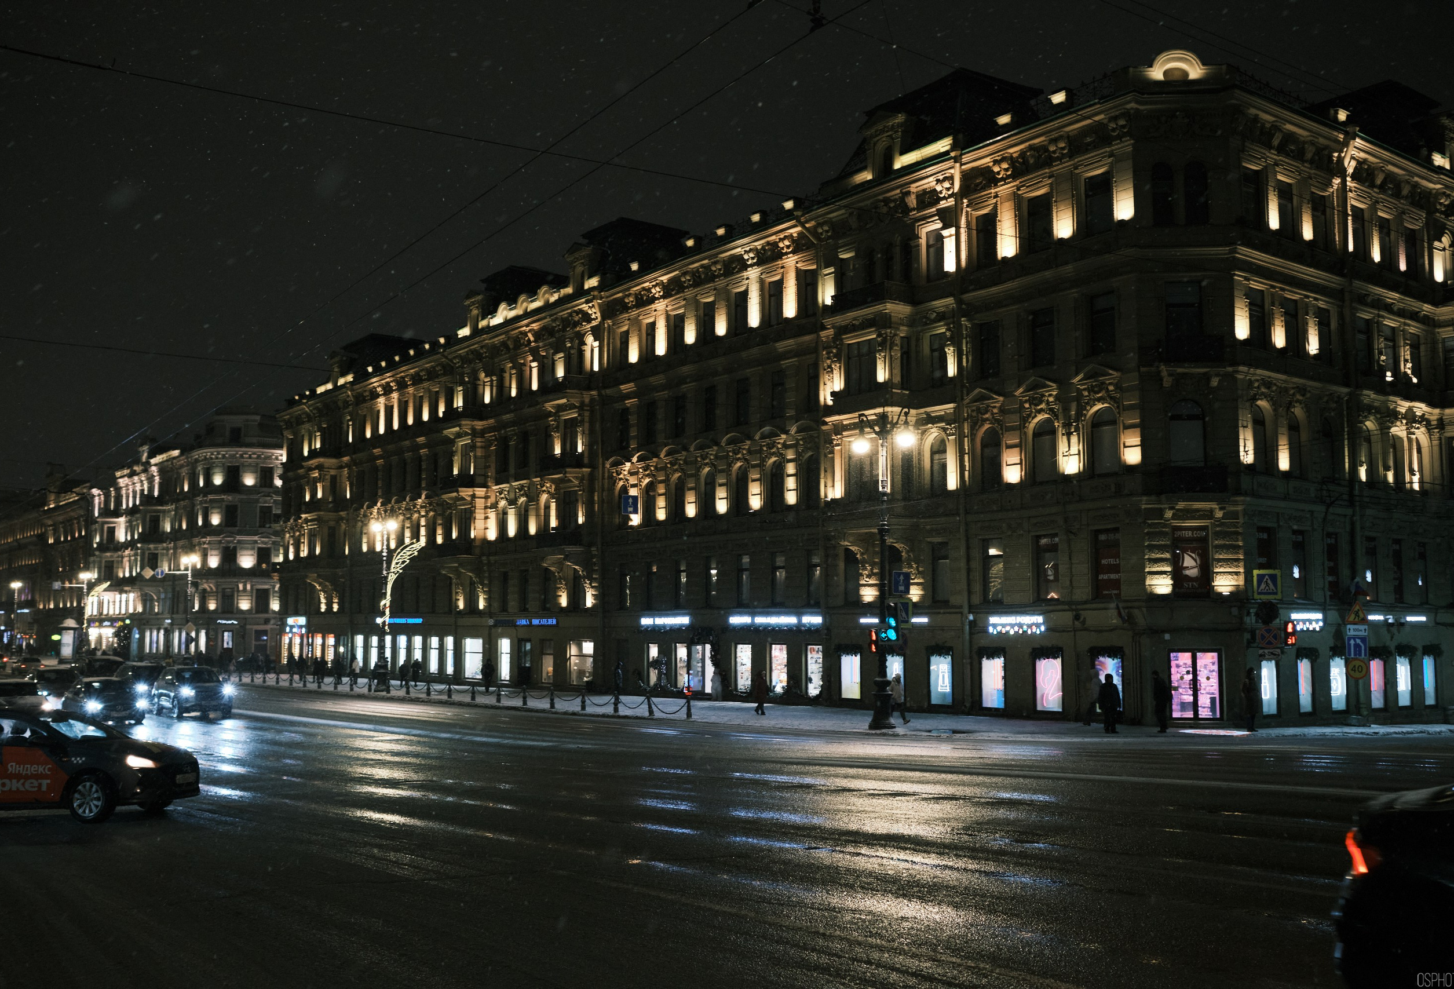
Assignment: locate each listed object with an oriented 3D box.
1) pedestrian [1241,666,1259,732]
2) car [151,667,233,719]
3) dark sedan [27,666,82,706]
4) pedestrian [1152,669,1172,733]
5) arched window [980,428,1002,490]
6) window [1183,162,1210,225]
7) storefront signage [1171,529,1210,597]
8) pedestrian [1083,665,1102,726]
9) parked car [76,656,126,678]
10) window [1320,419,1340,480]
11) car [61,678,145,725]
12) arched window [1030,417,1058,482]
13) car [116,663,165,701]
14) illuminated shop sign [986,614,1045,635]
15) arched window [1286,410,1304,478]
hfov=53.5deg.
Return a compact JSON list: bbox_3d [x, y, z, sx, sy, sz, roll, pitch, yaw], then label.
[{"bbox_3d":[15.240,5.970,42.000,0.460,1.820,0.520,-1,-6,8],"label":"pedestrian"},{"bbox_3d":[-18.317,6.811,49.600,1.850,1.620,4.550,4,-7,-31],"label":"car"},{"bbox_3d":[-25.640,7.384,54.853,1.820,1.540,4.450,4,-7,-32],"label":"dark sedan"},{"bbox_3d":[12.445,5.951,41.297,0.480,1.740,0.480,3,-7,-21],"label":"pedestrian"},{"bbox_3d":[9.359,-1.251,51.076,0.300,2.220,1.100,5,-8,-36],"label":"arched window"},{"bbox_3d":[14.871,-9.497,45.661,0.838,2.069,0.300,0,-6,6],"label":"window"},{"bbox_3d":[14.322,2.089,44.469,1.164,2.215,0.120,0,-6,6],"label":"storefront signage"},{"bbox_3d":[11.243,6.254,44.420,0.520,1.740,0.600,4,-7,-35],"label":"pedestrian"},{"bbox_3d":[-31.443,8.968,71.792,1.880,1.760,4.600,5,-8,-35],"label":"parked car"},{"bbox_3d":[21.119,-1.582,50.715,1.281,2.103,0.250,5,-7,-39],"label":"window"},{"bbox_3d":[-19.834,6.594,46.000,1.820,1.480,4.550,4,-7,-31],"label":"car"},{"bbox_3d":[10.830,-1.498,49.092,0.300,2.200,1.220,5,-8,-36],"label":"arched window"},{"bbox_3d":[-24.157,7.915,60.112,1.850,1.700,4.600,4,-7,-35],"label":"car"},{"bbox_3d":[9.720,4.385,48.427,0.150,0.678,2.584,4,-7,-35],"label":"illuminated shop sign"},{"bbox_3d":[18.801,-1.666,47.695,1.130,2.180,0.300,5,-8,-38],"label":"arched window"}]

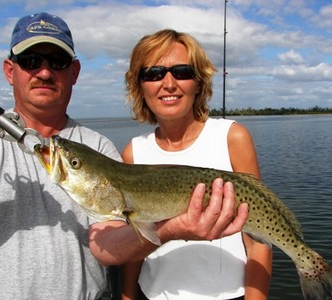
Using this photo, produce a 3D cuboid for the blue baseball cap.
[{"bbox_3d":[-0.322,-0.302,1.080,0.168,0.122,0.265,-2,13,-19],"label":"blue baseball cap"}]

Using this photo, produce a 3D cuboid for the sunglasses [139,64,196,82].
[{"bbox_3d":[0.002,-0.207,1.120,0.142,0.044,0.150,-4,9,-4],"label":"sunglasses"}]

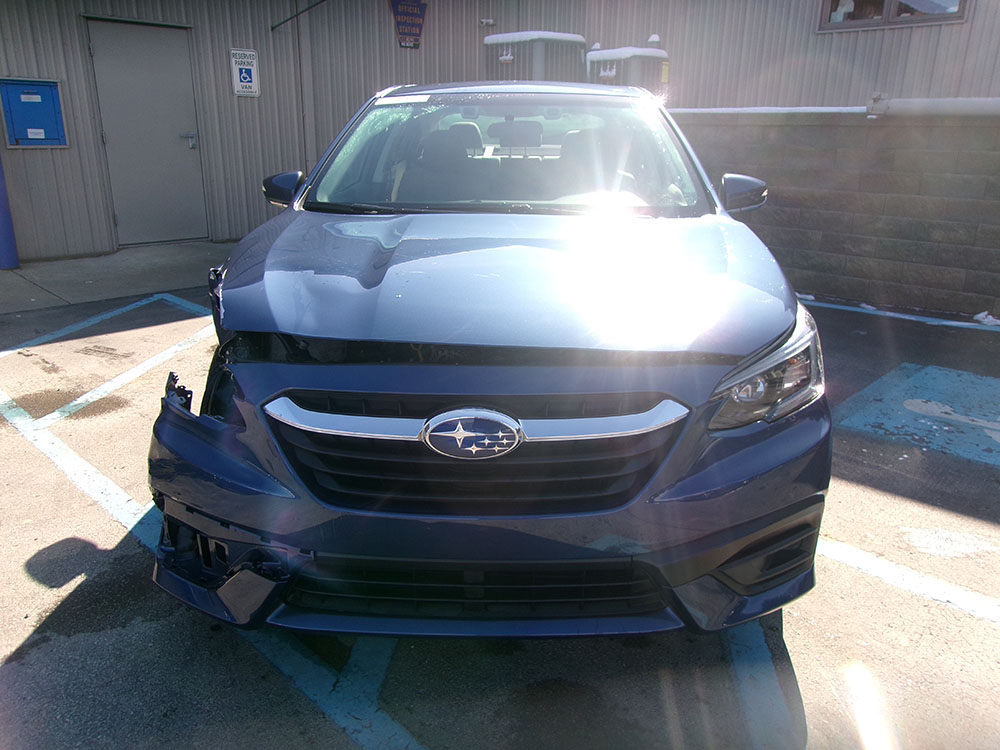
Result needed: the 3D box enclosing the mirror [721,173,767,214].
[{"bbox_3d":[0.988,-0.740,3.182,0.200,0.162,0.140,1,18,3],"label":"mirror"}]

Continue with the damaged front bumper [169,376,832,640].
[{"bbox_3d":[-0.050,0.252,1.878,1.820,0.650,0.580,1,18,3],"label":"damaged front bumper"}]

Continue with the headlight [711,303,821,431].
[{"bbox_3d":[0.632,-0.038,1.882,0.340,0.205,0.520,1,18,3],"label":"headlight"}]

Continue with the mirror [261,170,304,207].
[{"bbox_3d":[-0.900,-0.777,3.277,0.200,0.162,0.140,1,18,3],"label":"mirror"}]

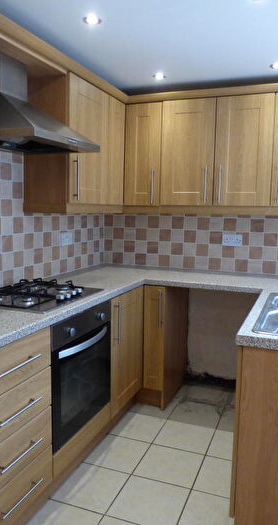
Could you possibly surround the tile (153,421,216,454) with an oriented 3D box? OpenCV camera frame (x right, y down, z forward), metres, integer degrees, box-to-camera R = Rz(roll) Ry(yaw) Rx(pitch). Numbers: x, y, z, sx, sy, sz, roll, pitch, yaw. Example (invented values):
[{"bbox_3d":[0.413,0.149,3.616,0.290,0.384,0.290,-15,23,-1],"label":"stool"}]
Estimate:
[{"bbox_3d":[0.285,1.070,2.477,0.311,0.010,0.311,4,7,22],"label":"tile"}]

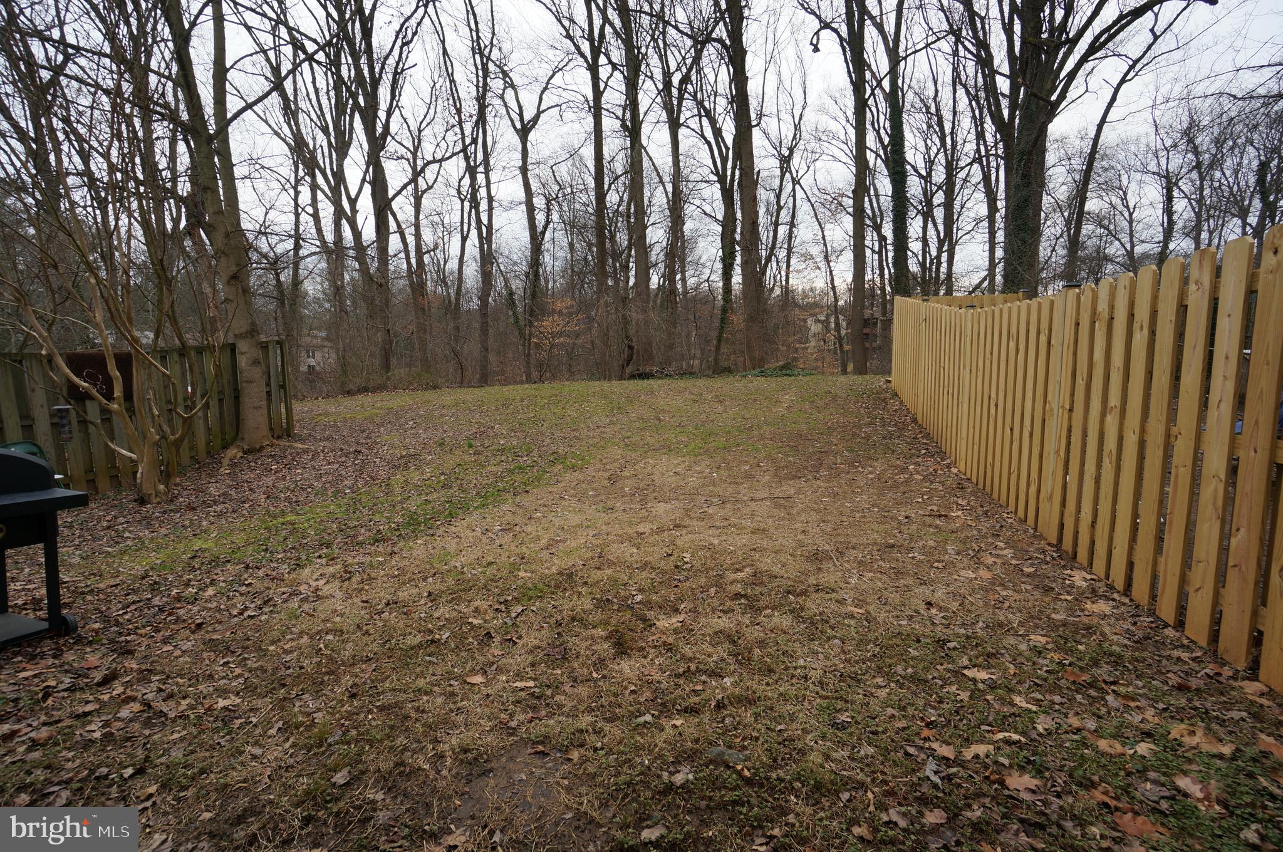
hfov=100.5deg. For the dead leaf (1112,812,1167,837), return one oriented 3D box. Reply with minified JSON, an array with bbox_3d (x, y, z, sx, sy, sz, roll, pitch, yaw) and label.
[{"bbox_3d":[1.448,1.158,1.549,0.112,0.025,0.081,0,6,6],"label":"dead leaf"}]

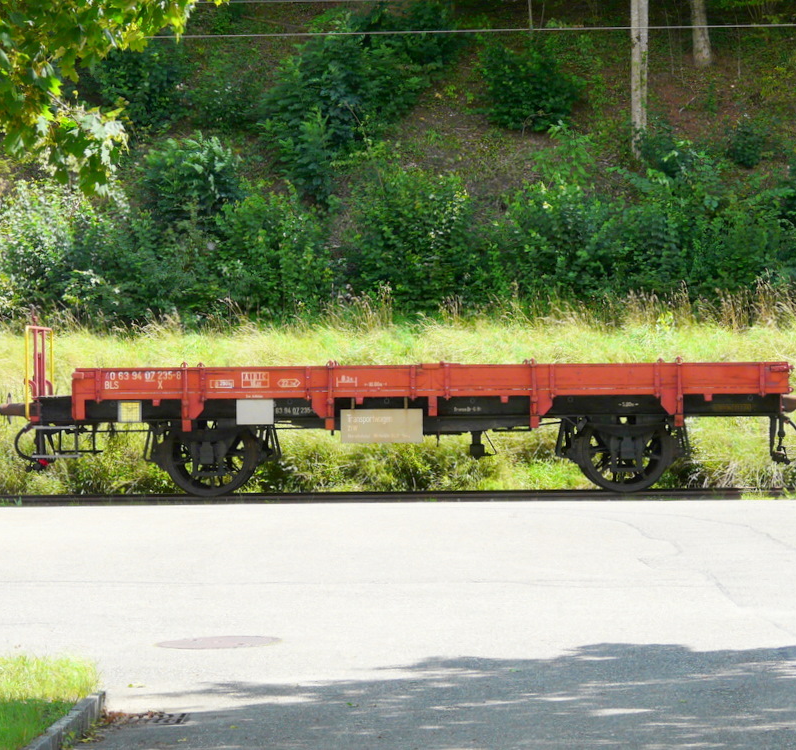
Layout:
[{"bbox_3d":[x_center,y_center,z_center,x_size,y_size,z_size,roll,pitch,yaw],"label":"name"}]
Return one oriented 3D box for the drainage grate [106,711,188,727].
[{"bbox_3d":[-1.277,1.774,16.500,0.420,0.040,0.460,-1,0,2],"label":"drainage grate"}]

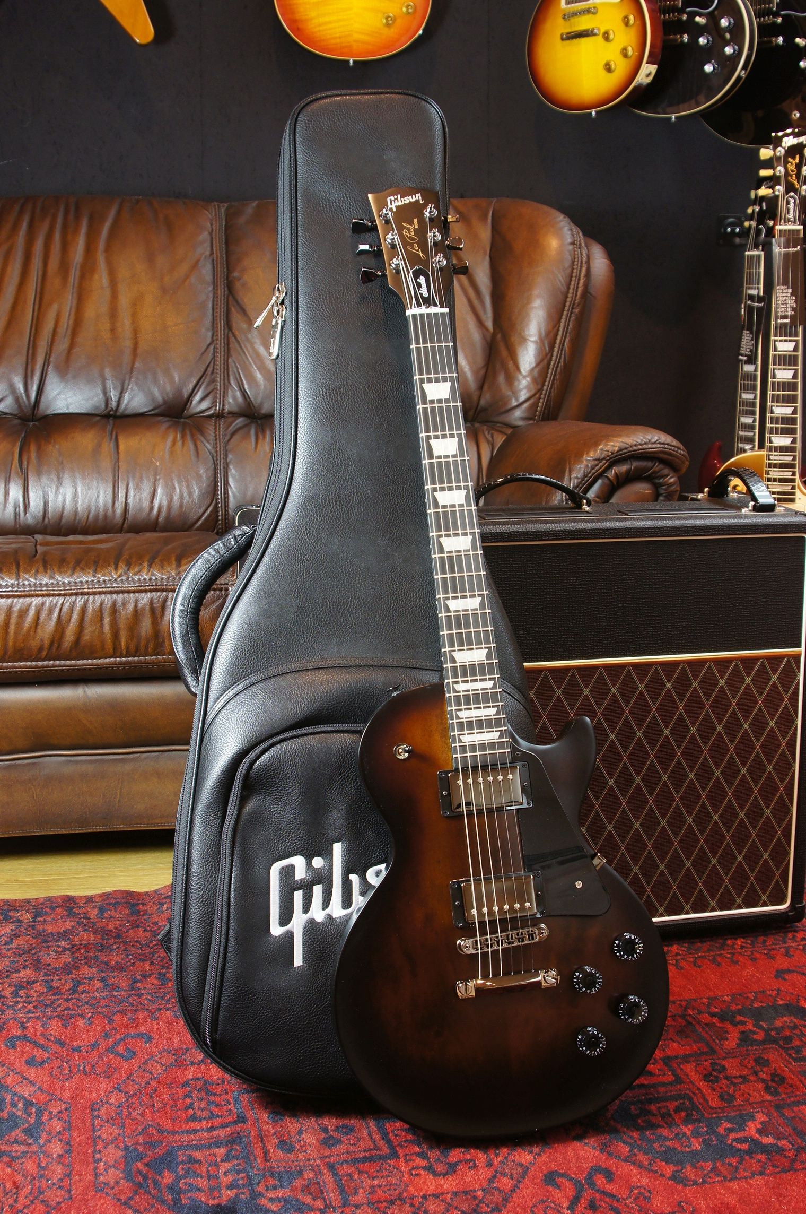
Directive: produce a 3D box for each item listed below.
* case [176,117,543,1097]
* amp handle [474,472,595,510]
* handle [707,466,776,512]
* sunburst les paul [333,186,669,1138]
[{"bbox_3d":[-0.053,-0.031,1.535,0.400,1.065,0.130,0,-9,-7],"label":"case"},{"bbox_3d":[0.164,-0.153,1.878,0.182,0.052,0.029,-2,10,-11],"label":"amp handle"},{"bbox_3d":[0.471,-0.171,1.971,0.029,0.053,0.185,-2,10,-10],"label":"handle"},{"bbox_3d":[0.056,0.023,1.421,0.328,0.987,0.097,-5,-11,-8],"label":"sunburst les paul"}]

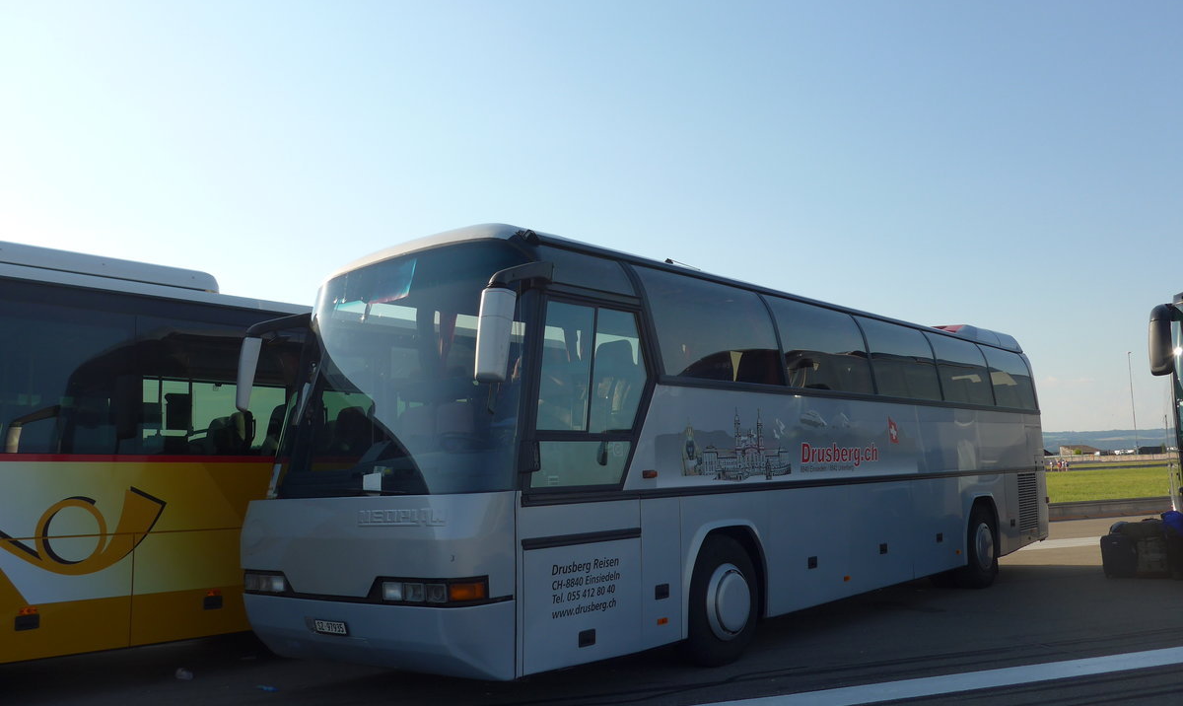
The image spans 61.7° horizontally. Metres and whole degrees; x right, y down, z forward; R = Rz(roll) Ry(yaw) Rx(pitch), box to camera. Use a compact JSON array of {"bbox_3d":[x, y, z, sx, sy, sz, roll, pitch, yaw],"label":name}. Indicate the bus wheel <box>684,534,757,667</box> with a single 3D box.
[{"bbox_3d":[1.038,2.073,8.280,0.300,1.030,1.030,-8,-9,40],"label":"bus wheel"}]

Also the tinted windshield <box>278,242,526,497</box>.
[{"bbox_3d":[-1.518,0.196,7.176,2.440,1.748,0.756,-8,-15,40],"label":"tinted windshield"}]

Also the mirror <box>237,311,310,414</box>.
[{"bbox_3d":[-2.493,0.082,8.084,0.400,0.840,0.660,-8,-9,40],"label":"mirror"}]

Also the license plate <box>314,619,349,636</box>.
[{"bbox_3d":[-1.740,1.831,6.627,0.320,0.095,0.020,-8,5,40],"label":"license plate"}]

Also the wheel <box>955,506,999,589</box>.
[{"bbox_3d":[5.007,2.542,12.984,0.320,1.030,1.030,-8,-9,40],"label":"wheel"}]

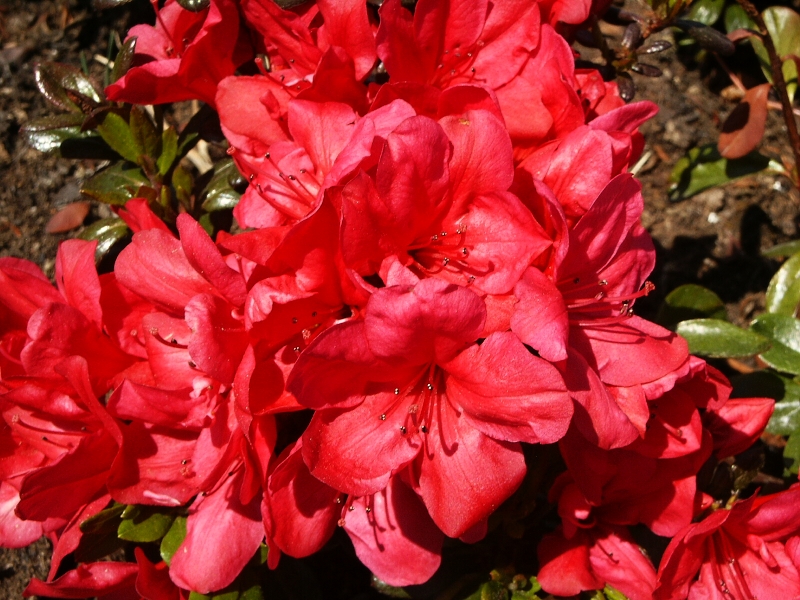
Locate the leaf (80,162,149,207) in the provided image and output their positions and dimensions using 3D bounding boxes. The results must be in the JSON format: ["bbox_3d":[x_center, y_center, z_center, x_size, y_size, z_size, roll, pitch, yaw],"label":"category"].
[{"bbox_3d":[-0.075,-0.031,0.480,0.019,0.004,0.013,-5,56,4],"label":"leaf"}]

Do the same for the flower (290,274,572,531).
[{"bbox_3d":[0.007,0.025,0.430,0.067,0.060,0.038,2,21,4],"label":"flower"}]

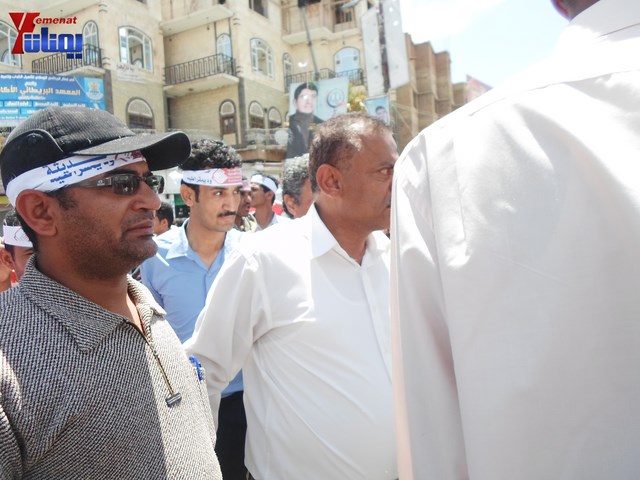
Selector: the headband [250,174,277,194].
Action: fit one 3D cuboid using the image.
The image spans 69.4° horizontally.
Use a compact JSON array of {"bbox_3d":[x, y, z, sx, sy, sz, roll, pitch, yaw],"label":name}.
[{"bbox_3d":[-0.382,-0.366,3.150,0.168,0.060,0.195,-2,-27,47],"label":"headband"}]

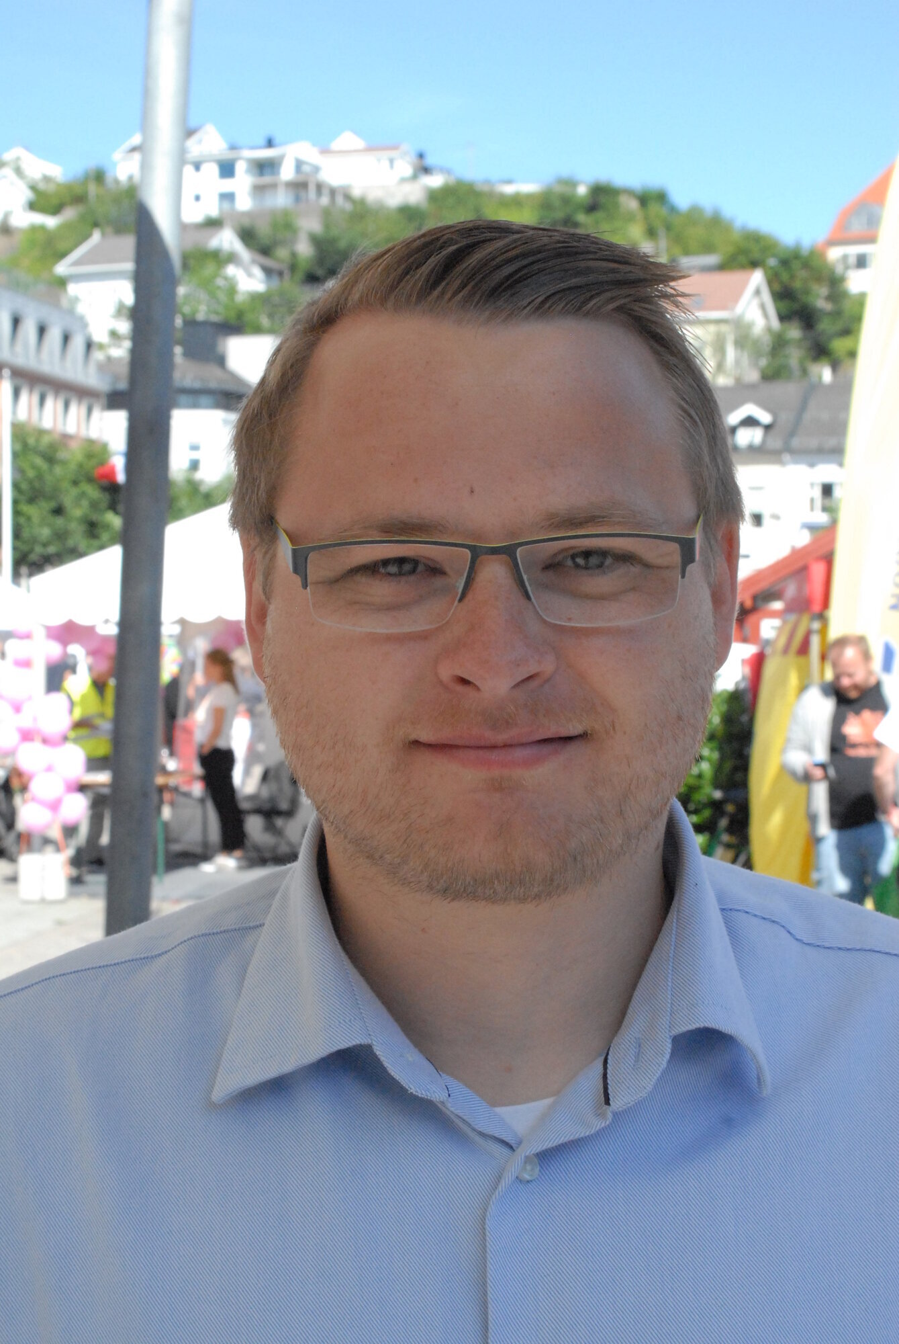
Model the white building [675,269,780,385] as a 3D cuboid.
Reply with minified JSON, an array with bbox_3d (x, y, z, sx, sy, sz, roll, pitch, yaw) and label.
[{"bbox_3d":[13.700,-19.800,134.000,9.500,7.600,7.200,0,1,24],"label":"white building"}]

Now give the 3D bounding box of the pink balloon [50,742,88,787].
[{"bbox_3d":[-2.565,0.626,15.100,0.240,0.280,0.240,0,1,0],"label":"pink balloon"}]

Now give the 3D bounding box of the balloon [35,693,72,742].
[{"bbox_3d":[-2.668,0.300,15.100,0.245,0.290,0.245,0,1,0],"label":"balloon"}]

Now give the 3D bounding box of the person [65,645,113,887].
[{"bbox_3d":[-2.744,0.729,17.400,0.560,1.740,0.420,0,0,-24],"label":"person"}]

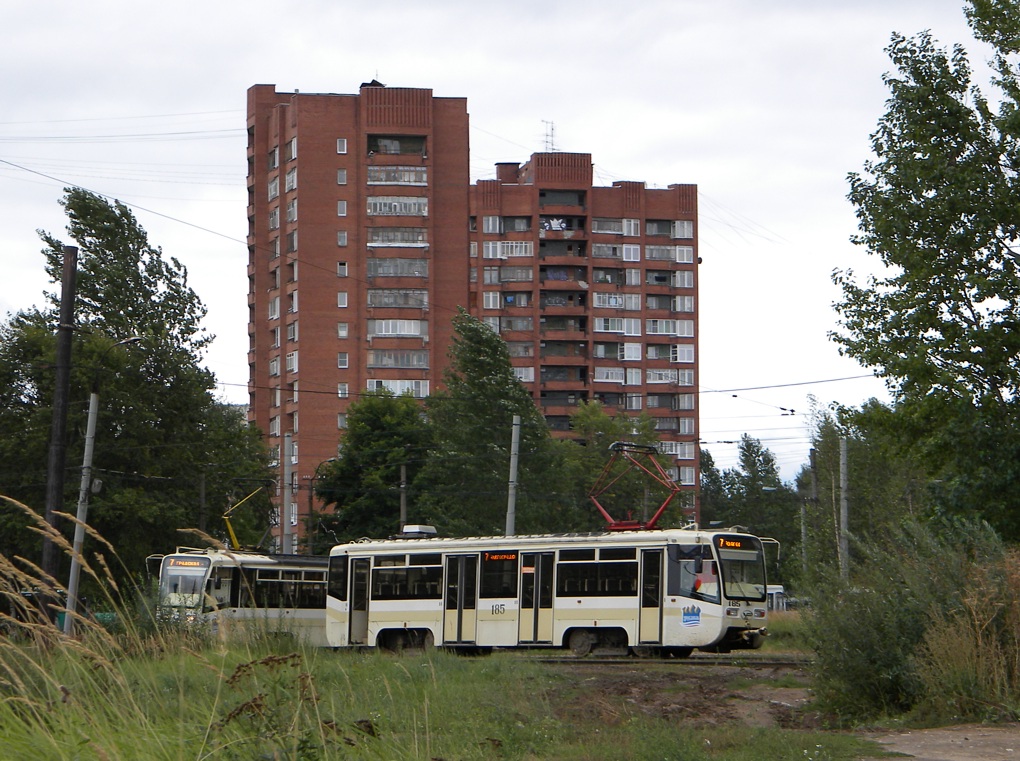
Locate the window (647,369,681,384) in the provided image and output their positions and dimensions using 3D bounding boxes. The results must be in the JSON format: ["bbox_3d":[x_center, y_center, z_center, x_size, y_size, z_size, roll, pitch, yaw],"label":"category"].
[{"bbox_3d":[17.270,-0.396,275.987,3.811,1.701,0.250,1,-4,-12],"label":"window"}]

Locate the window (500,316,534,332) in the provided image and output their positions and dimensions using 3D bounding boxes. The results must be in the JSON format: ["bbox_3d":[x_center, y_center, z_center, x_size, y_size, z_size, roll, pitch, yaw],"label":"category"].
[{"bbox_3d":[0.717,-6.181,269.439,3.491,1.706,0.200,1,-6,-11],"label":"window"}]

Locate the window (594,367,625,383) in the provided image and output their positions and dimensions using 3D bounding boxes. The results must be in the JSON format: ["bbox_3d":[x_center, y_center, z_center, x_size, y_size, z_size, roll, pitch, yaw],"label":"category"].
[{"bbox_3d":[11.225,-0.563,274.689,3.543,1.806,0.250,1,-4,-12],"label":"window"}]

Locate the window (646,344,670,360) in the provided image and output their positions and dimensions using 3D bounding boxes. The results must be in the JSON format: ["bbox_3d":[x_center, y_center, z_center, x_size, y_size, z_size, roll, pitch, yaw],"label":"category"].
[{"bbox_3d":[16.881,-3.167,276.107,2.873,1.816,0.250,1,-4,-12],"label":"window"}]

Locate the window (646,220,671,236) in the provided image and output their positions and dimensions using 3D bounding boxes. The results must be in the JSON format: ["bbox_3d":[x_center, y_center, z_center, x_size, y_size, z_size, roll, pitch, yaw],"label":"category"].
[{"bbox_3d":[16.573,-16.964,272.434,2.619,1.725,0.200,1,-6,-11],"label":"window"}]

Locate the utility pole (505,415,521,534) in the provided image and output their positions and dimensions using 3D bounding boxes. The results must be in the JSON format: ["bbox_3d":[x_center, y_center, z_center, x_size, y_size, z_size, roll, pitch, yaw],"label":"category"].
[{"bbox_3d":[-0.027,5.543,88.452,0.340,8.674,0.340,4,-6,0],"label":"utility pole"}]

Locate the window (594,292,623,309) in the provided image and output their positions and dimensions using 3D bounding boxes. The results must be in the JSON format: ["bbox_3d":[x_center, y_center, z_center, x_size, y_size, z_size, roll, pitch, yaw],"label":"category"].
[{"bbox_3d":[11.193,-8.994,275.305,3.551,1.757,0.250,1,-4,-12],"label":"window"}]

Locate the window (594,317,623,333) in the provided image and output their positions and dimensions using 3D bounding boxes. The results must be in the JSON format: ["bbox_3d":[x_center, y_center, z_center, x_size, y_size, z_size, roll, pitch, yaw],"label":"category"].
[{"bbox_3d":[11.213,-6.198,275.103,3.490,1.698,0.250,1,-4,-12],"label":"window"}]

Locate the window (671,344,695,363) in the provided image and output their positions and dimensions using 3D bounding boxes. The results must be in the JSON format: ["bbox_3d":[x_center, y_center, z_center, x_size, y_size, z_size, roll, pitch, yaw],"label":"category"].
[{"bbox_3d":[19.287,-3.019,272.941,2.624,1.954,0.200,1,-6,-11],"label":"window"}]

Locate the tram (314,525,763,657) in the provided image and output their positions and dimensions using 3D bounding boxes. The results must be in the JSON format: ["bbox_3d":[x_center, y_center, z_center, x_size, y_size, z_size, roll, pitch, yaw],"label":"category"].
[{"bbox_3d":[0.928,6.537,73.542,14.800,3.550,2.500,-5,-7,36],"label":"tram"}]

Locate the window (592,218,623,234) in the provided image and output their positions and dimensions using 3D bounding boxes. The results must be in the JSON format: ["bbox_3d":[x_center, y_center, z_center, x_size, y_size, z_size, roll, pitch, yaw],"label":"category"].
[{"bbox_3d":[11.048,-17.388,275.893,3.675,1.788,0.250,1,-4,-12],"label":"window"}]

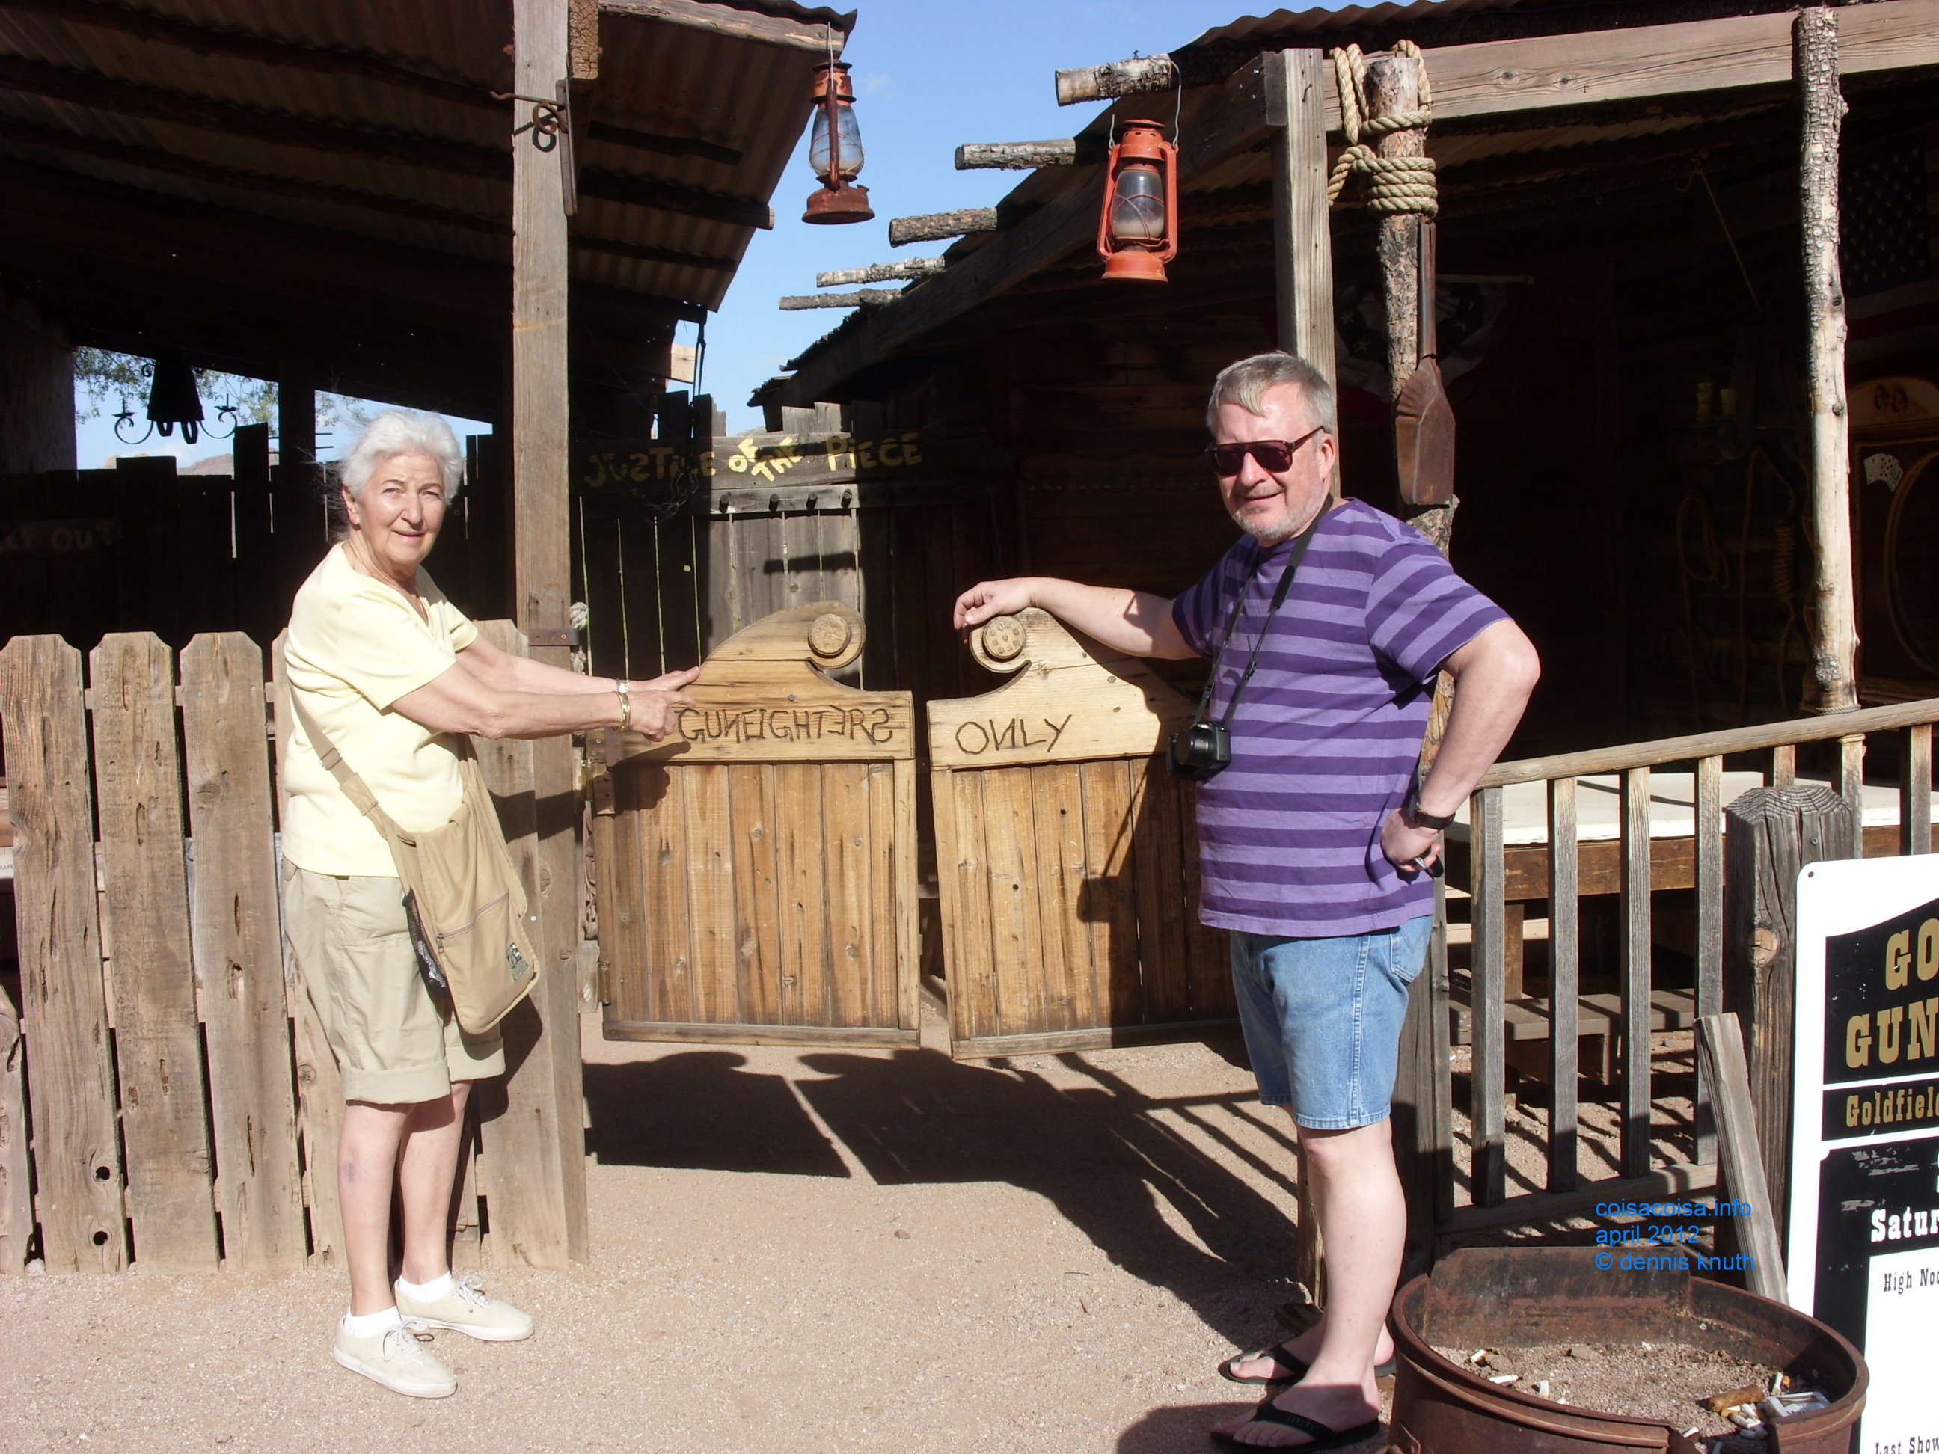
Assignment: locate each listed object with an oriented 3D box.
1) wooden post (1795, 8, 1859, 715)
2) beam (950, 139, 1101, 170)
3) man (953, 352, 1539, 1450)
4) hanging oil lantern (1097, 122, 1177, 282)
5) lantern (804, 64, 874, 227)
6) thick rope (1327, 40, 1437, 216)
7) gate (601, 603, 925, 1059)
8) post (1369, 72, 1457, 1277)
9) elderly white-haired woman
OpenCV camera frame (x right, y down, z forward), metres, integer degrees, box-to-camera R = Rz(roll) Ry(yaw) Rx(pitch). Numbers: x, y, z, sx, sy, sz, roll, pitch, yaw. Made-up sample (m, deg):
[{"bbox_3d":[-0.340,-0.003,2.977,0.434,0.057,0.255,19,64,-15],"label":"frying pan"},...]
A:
[{"bbox_3d":[1.540,-0.657,3.820,0.090,1.290,0.090,-4,6,-6],"label":"wooden post"},{"bbox_3d":[0.134,-1.253,4.650,0.350,0.065,0.065,-2,6,-7],"label":"beam"},{"bbox_3d":[0.463,0.260,3.490,0.550,1.700,0.790,-6,8,-34],"label":"man"},{"bbox_3d":[0.298,-0.925,3.750,0.140,0.280,0.120,3,6,0],"label":"hanging oil lantern"},{"bbox_3d":[-0.240,-1.065,3.880,0.125,0.285,0.145,-2,6,0],"label":"lantern"},{"bbox_3d":[0.689,-0.999,3.550,0.180,0.285,0.145,-2,6,0],"label":"thick rope"},{"bbox_3d":[-0.400,0.183,4.060,0.610,0.850,0.060,1,6,10],"label":"gate"},{"bbox_3d":[0.771,-0.088,3.690,0.125,2.160,0.115,-3,6,0],"label":"post"},{"bbox_3d":[-0.854,0.293,3.730,0.470,1.630,0.640,2,7,33],"label":"elderly white-haired woman"}]

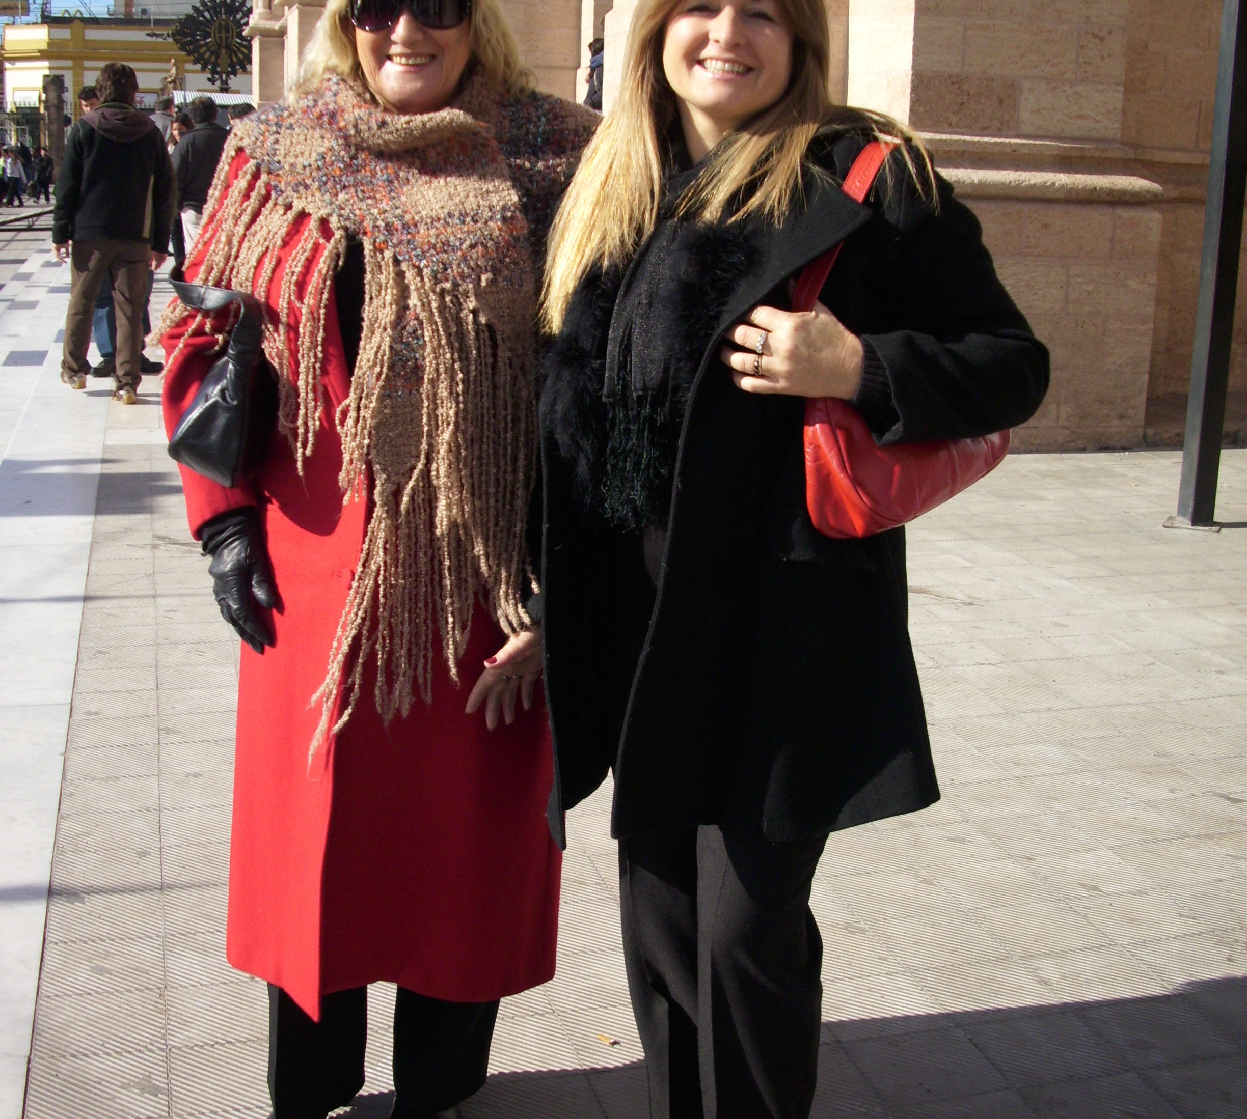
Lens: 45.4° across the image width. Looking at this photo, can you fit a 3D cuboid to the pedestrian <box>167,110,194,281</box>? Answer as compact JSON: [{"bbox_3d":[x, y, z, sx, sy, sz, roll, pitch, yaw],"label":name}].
[{"bbox_3d":[-3.863,-3.110,13.084,0.460,1.600,0.320,2,13,-1],"label":"pedestrian"}]

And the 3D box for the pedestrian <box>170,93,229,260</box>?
[{"bbox_3d":[-3.363,-2.854,11.995,0.520,1.700,0.340,0,14,-11],"label":"pedestrian"}]

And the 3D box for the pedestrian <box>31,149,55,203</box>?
[{"bbox_3d":[-17.081,-11.340,44.005,0.520,1.600,0.380,4,13,8],"label":"pedestrian"}]

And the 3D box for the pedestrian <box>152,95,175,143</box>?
[{"bbox_3d":[-5.290,-4.460,17.195,0.500,1.700,0.330,5,14,13],"label":"pedestrian"}]

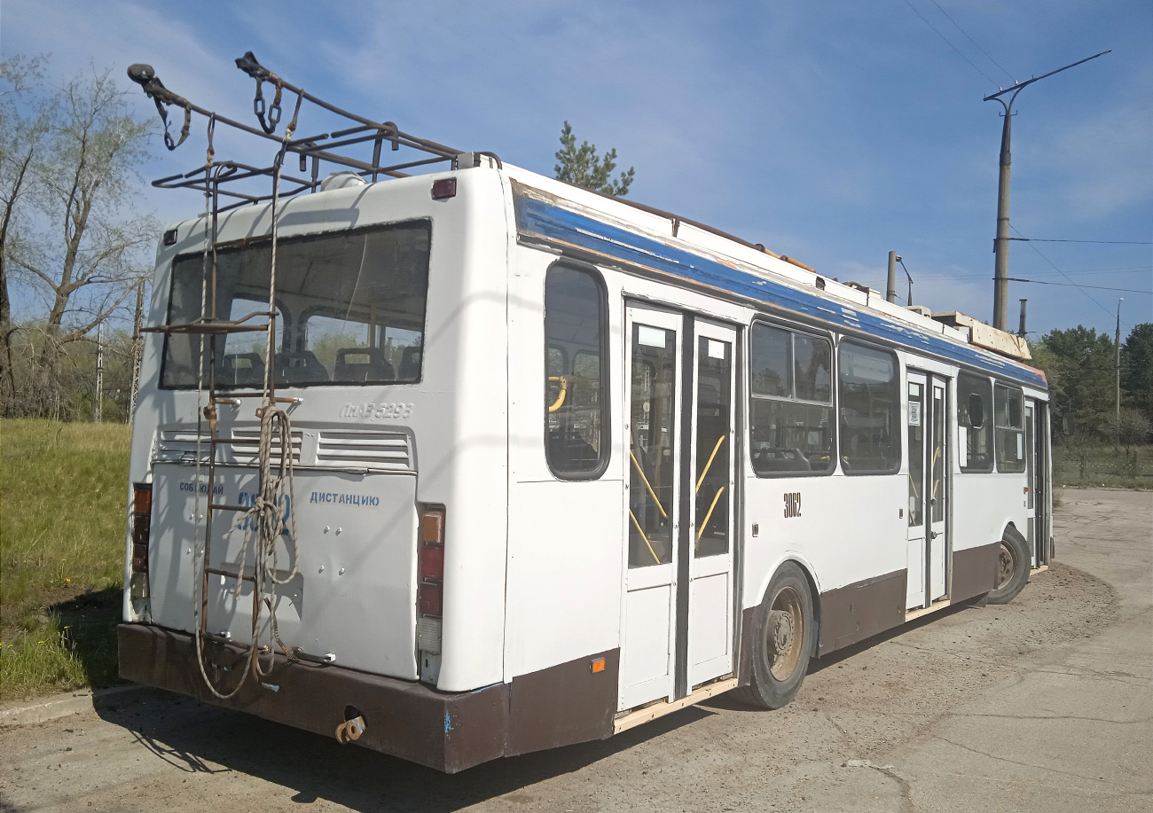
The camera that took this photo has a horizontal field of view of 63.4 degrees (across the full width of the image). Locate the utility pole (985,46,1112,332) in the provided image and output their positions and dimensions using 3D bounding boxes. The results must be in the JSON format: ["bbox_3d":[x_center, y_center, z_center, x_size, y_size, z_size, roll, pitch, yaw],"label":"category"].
[{"bbox_3d":[10.482,-2.418,21.032,0.450,10.500,3.030,4,-3,-30],"label":"utility pole"}]

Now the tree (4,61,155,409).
[{"bbox_3d":[-14.873,-5.084,28.000,4.300,10.600,4.300,2,-3,-28],"label":"tree"}]

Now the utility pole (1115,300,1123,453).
[{"bbox_3d":[31.978,-1.461,55.000,0.350,10.000,0.600,-1,-3,30],"label":"utility pole"}]

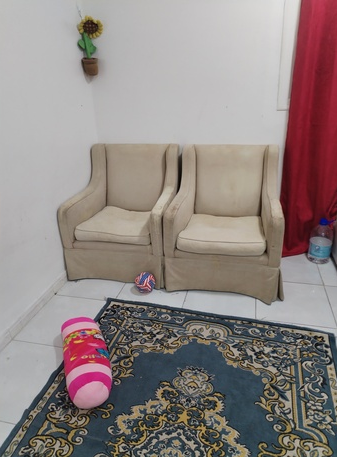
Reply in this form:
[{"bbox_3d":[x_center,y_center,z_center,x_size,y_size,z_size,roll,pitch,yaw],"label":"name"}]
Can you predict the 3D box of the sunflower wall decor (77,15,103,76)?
[{"bbox_3d":[-0.555,-1.295,2.442,0.181,0.363,0.091,-13,26,-24],"label":"sunflower wall decor"}]

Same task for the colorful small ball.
[{"bbox_3d":[-0.155,0.365,2.311,0.139,0.139,0.139,-1,24,1],"label":"colorful small ball"}]

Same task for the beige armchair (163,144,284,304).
[{"bbox_3d":[0.403,-0.083,2.386,0.720,0.867,0.713,4,24,13],"label":"beige armchair"}]

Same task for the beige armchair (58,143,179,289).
[{"bbox_3d":[-0.309,-0.133,2.549,0.720,0.867,0.713,4,24,13],"label":"beige armchair"}]

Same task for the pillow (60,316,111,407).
[{"bbox_3d":[-0.403,0.623,1.663,0.205,0.205,0.500,-10,25,-18],"label":"pillow"}]

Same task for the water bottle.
[{"bbox_3d":[1.169,0.083,2.612,0.176,0.336,0.176,4,24,13],"label":"water bottle"}]

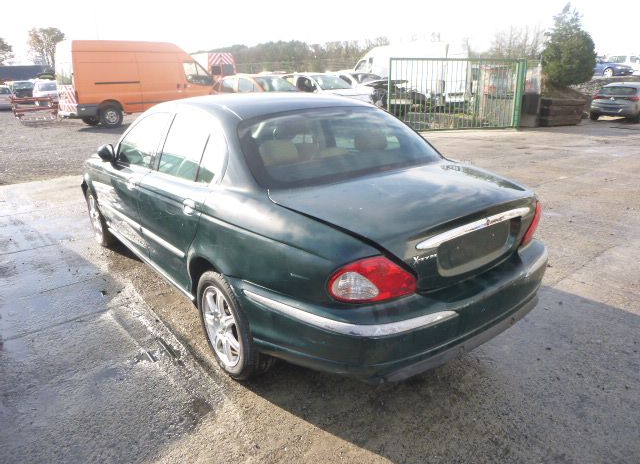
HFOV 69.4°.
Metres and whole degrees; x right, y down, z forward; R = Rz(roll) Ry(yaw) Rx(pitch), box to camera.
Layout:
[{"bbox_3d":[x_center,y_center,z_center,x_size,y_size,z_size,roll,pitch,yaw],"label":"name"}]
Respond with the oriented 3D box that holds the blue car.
[{"bbox_3d":[19.305,-11.543,32.319,1.760,1.430,4.300,-12,22,-31],"label":"blue car"}]

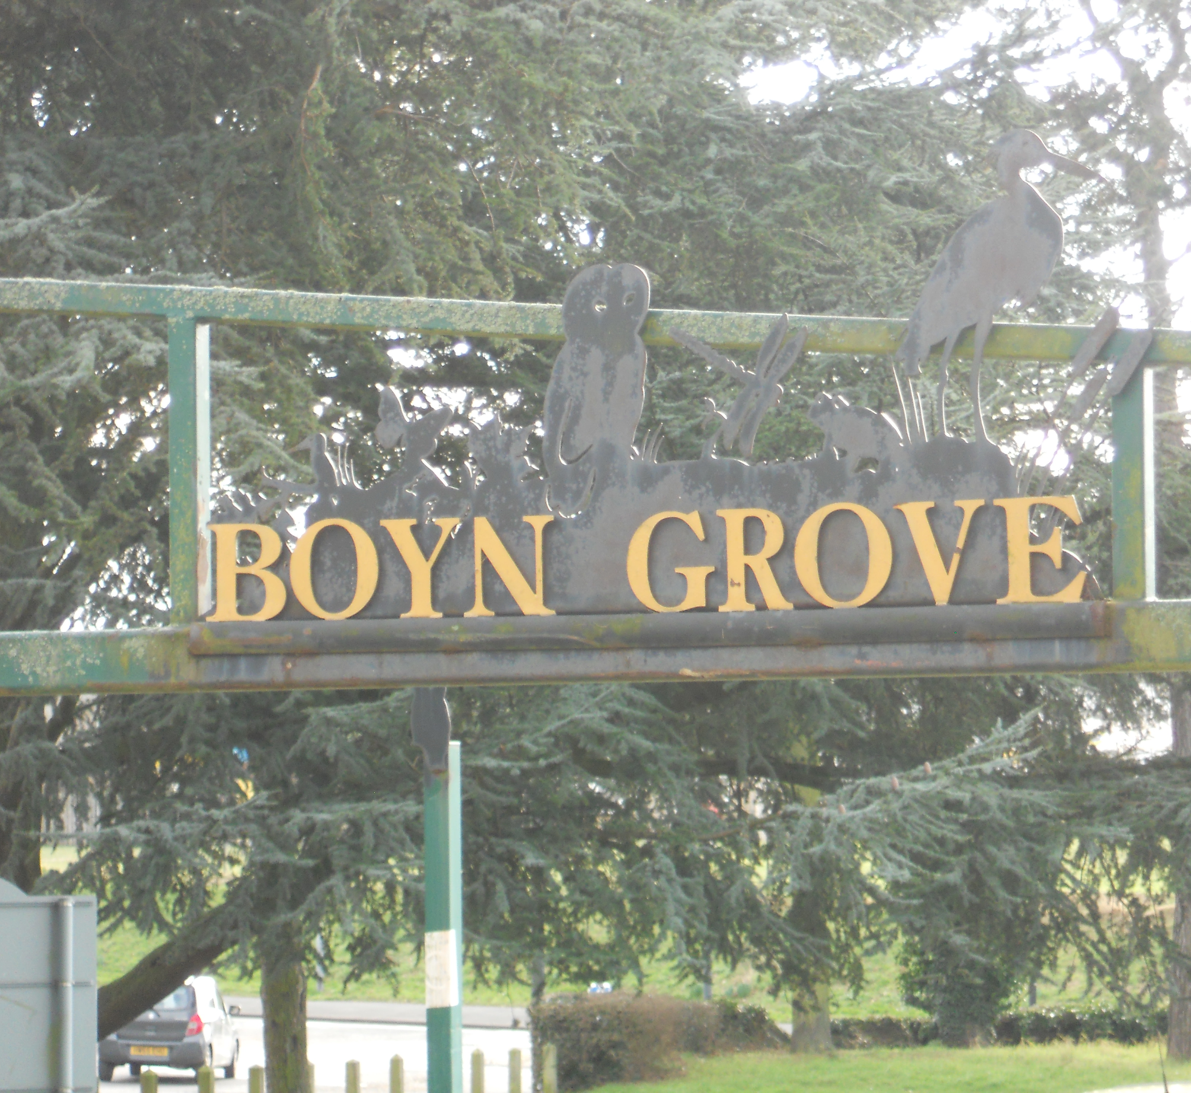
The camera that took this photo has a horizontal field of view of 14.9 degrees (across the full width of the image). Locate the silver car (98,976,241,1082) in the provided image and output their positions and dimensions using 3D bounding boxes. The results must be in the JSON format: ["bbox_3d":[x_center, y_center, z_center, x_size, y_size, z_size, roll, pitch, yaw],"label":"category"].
[{"bbox_3d":[-6.040,6.850,64.900,1.630,1.520,3.650,0,-5,4],"label":"silver car"}]

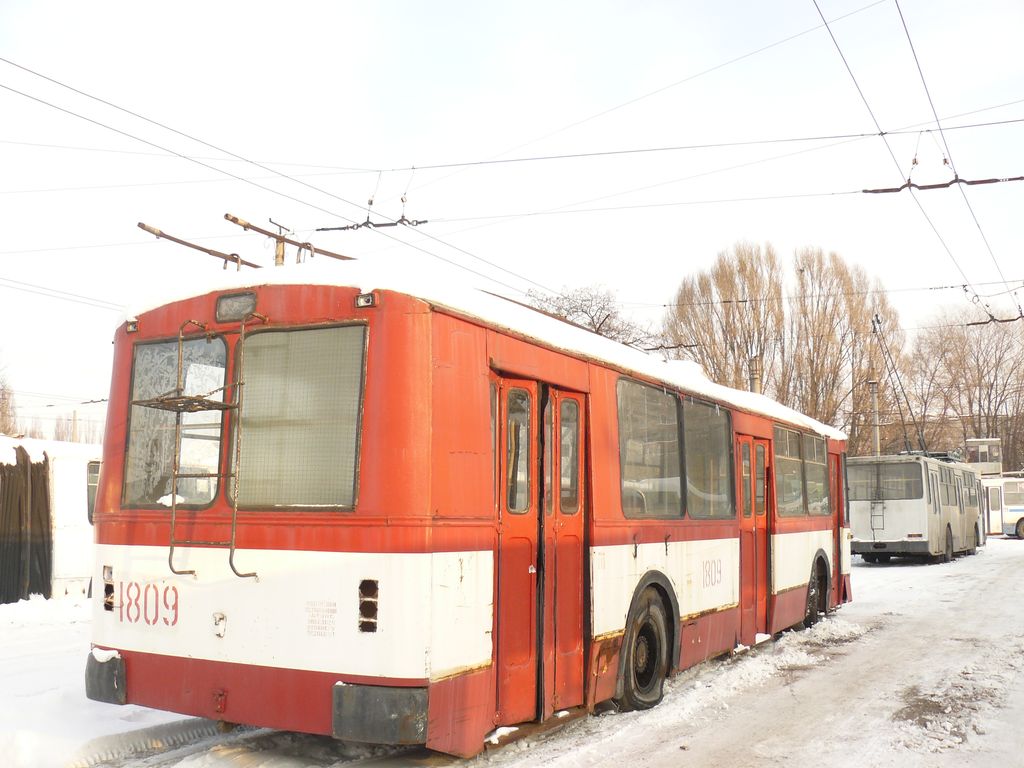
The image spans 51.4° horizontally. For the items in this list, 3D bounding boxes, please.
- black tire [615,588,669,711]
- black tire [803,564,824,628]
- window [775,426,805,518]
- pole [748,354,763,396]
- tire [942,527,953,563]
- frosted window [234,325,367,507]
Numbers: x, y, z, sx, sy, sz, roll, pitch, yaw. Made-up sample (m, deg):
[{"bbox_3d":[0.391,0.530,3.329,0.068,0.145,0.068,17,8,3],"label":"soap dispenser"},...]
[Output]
[{"bbox_3d":[0.976,2.073,8.374,0.280,0.970,1.000,-2,-7,28],"label":"black tire"},{"bbox_3d":[3.789,2.674,13.617,0.280,0.980,1.000,-1,-7,20],"label":"black tire"},{"bbox_3d":[3.241,1.024,12.406,0.060,1.000,1.400,-4,-8,28],"label":"window"},{"bbox_3d":[8.413,2.463,36.615,0.380,6.810,0.380,-2,-7,28],"label":"pole"},{"bbox_3d":[12.430,4.597,30.500,0.280,1.000,1.020,-3,-7,30],"label":"tire"},{"bbox_3d":[-1.180,0.178,5.864,0.880,1.000,0.060,-2,-9,28],"label":"frosted window"}]

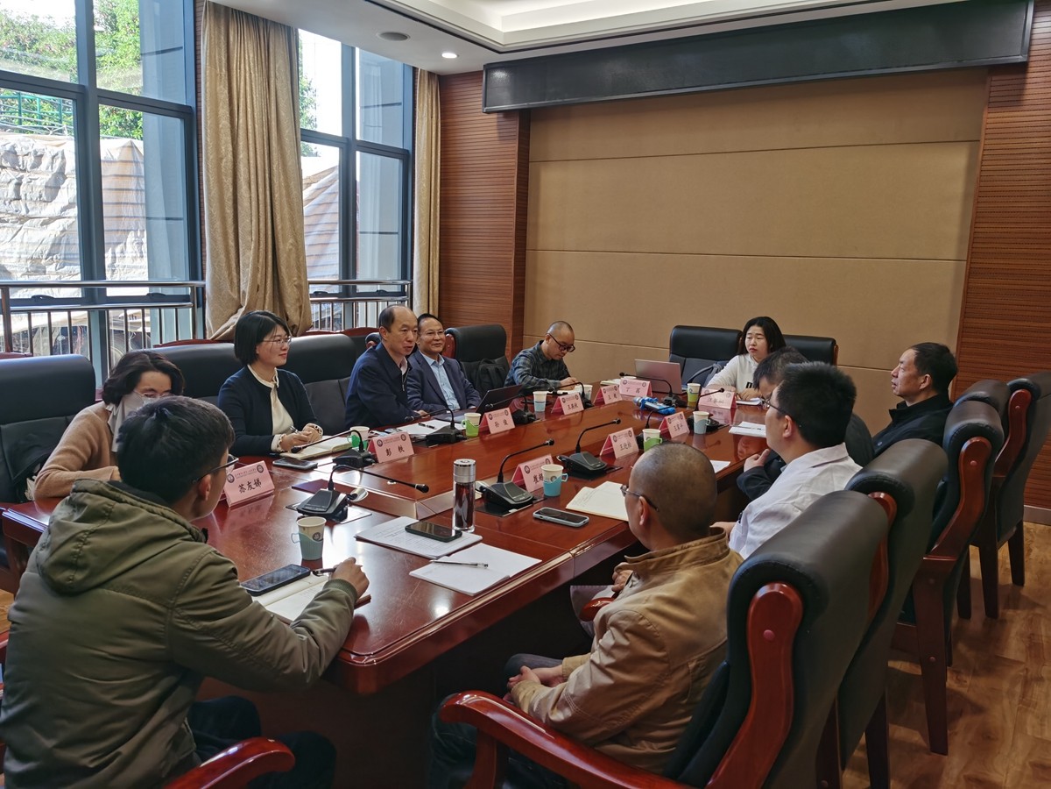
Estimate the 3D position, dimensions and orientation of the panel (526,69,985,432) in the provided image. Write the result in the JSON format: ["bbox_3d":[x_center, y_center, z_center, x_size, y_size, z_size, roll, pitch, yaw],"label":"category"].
[{"bbox_3d":[1.473,-0.958,6.535,3.600,2.850,0.080,8,11,34],"label":"panel"}]

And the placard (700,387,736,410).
[{"bbox_3d":[1.131,0.021,4.798,0.200,0.093,0.105,8,11,34],"label":"placard"}]

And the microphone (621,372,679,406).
[{"bbox_3d":[0.762,-0.032,4.864,0.420,0.140,0.130,10,12,42],"label":"microphone"}]

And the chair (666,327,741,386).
[{"bbox_3d":[1.167,0.091,5.964,0.640,1.110,0.750,8,11,34],"label":"chair"}]

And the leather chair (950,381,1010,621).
[{"bbox_3d":[1.625,0.478,3.589,0.720,1.110,0.650,8,11,34],"label":"leather chair"}]

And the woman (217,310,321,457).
[{"bbox_3d":[-1.076,0.290,3.675,0.640,1.280,0.480,7,11,31],"label":"woman"}]

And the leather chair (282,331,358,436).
[{"bbox_3d":[-0.858,0.276,4.345,0.750,1.110,0.640,7,10,30],"label":"leather chair"}]

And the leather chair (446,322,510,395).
[{"bbox_3d":[-0.089,0.103,5.575,0.720,1.110,0.650,8,11,34],"label":"leather chair"}]

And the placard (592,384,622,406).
[{"bbox_3d":[0.481,0.004,4.727,0.080,0.096,0.195,8,11,34],"label":"placard"}]

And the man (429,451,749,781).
[{"bbox_3d":[0.135,0.661,1.832,0.780,1.210,0.560,8,11,33],"label":"man"}]

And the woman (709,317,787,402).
[{"bbox_3d":[1.469,0.131,5.277,0.480,1.250,0.650,10,12,41],"label":"woman"}]

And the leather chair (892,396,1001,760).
[{"bbox_3d":[1.255,0.564,3.001,0.750,1.110,0.630,7,10,27],"label":"leather chair"}]

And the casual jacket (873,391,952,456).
[{"bbox_3d":[1.619,0.249,3.568,0.480,0.620,0.540,8,11,34],"label":"casual jacket"}]

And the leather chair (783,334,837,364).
[{"bbox_3d":[1.646,0.182,5.496,0.640,1.110,0.750,8,11,32],"label":"leather chair"}]

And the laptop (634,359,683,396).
[{"bbox_3d":[0.899,-0.123,5.295,0.310,0.207,0.290,7,10,29],"label":"laptop"}]

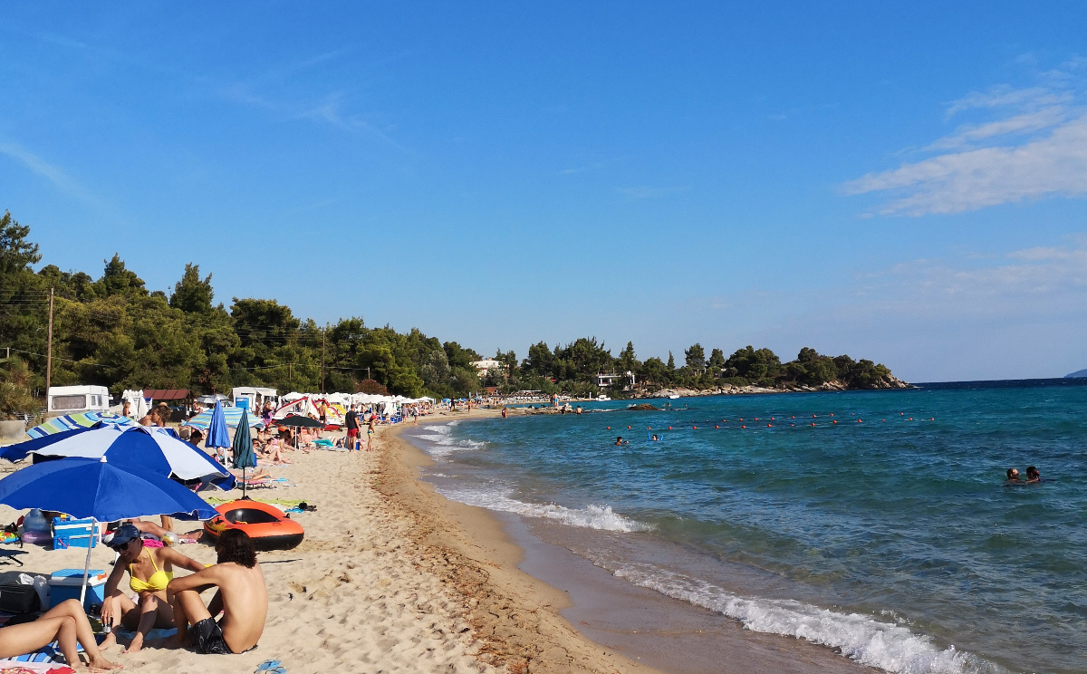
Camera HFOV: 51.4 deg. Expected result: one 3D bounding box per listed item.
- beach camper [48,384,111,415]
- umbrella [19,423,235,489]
[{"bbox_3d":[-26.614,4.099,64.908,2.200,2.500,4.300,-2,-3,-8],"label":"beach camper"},{"bbox_3d":[-3.873,1.564,10.361,2.100,1.530,2.100,8,-3,1],"label":"umbrella"}]

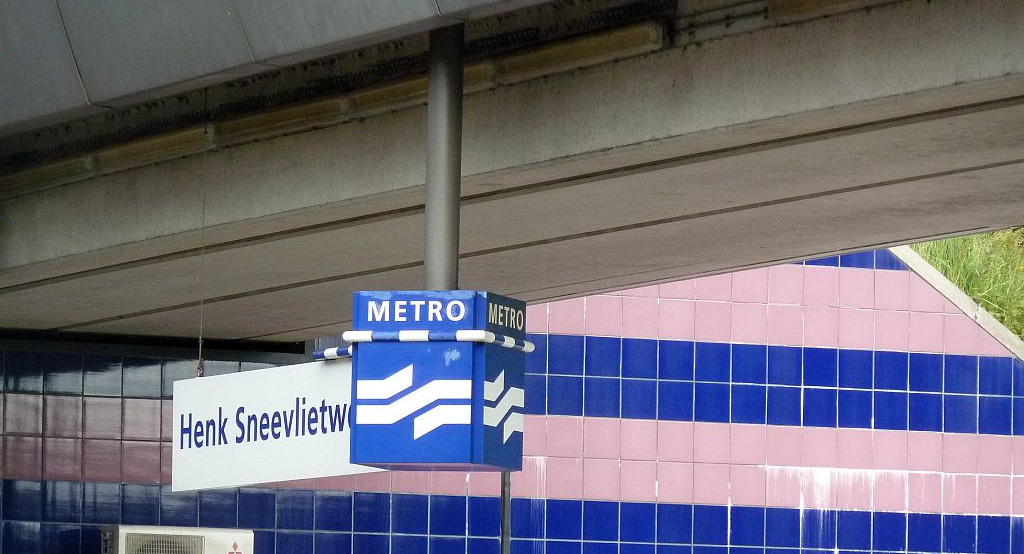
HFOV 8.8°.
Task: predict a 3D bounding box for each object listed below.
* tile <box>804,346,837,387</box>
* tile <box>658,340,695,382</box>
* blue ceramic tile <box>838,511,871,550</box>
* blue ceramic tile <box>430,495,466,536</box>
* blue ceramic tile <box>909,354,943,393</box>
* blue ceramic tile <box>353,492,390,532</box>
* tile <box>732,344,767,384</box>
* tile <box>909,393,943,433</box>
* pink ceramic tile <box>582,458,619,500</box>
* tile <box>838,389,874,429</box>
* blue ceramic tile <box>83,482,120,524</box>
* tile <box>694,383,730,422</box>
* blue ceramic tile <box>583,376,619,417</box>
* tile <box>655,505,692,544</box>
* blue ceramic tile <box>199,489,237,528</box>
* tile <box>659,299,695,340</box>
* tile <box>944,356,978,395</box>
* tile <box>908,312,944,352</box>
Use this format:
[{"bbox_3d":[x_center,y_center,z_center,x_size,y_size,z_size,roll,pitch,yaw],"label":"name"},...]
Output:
[{"bbox_3d":[1.837,0.539,39.733,0.236,0.236,0.010,3,-5,-26],"label":"tile"},{"bbox_3d":[0.942,0.482,38.235,0.233,0.230,0.012,3,-5,-27],"label":"tile"},{"bbox_3d":[2.031,1.506,39.622,0.230,0.230,0.012,3,-5,-26],"label":"blue ceramic tile"},{"bbox_3d":[-0.369,1.364,38.072,0.237,0.237,0.012,3,-5,-27],"label":"blue ceramic tile"},{"bbox_3d":[2.420,0.563,38.979,0.233,0.230,0.012,3,-5,-27],"label":"blue ceramic tile"},{"bbox_3d":[-0.799,1.340,37.850,0.237,0.237,0.012,3,-5,-27],"label":"blue ceramic tile"},{"bbox_3d":[1.385,0.510,39.043,0.237,0.237,0.012,3,-5,-27],"label":"tile"},{"bbox_3d":[2.475,0.811,39.885,0.230,0.230,0.012,3,-5,-26],"label":"tile"},{"bbox_3d":[0.514,1.175,38.823,0.234,0.234,0.010,3,-5,-26],"label":"pink ceramic tile"},{"bbox_3d":[2.042,0.788,39.679,0.230,0.230,0.012,3,-5,-26],"label":"tile"},{"bbox_3d":[-2.275,1.256,36.816,0.227,0.223,0.010,3,-5,-26],"label":"blue ceramic tile"},{"bbox_3d":[1.172,0.739,39.183,0.234,0.234,0.010,3,-5,-26],"label":"tile"},{"bbox_3d":[0.521,0.694,38.217,0.227,0.223,0.010,3,-5,-26],"label":"blue ceramic tile"},{"bbox_3d":[0.936,1.427,38.364,0.227,0.223,0.010,3,-5,-26],"label":"tile"},{"bbox_3d":[-1.675,1.310,37.852,0.230,0.230,0.012,3,-5,-26],"label":"blue ceramic tile"},{"bbox_3d":[0.973,0.252,39.336,0.236,0.236,0.010,3,-5,-26],"label":"tile"},{"bbox_3d":[2.706,0.586,40.149,0.236,0.236,0.010,3,-5,-26],"label":"tile"},{"bbox_3d":[2.439,0.329,39.176,0.227,0.230,0.010,3,-5,-26],"label":"tile"}]

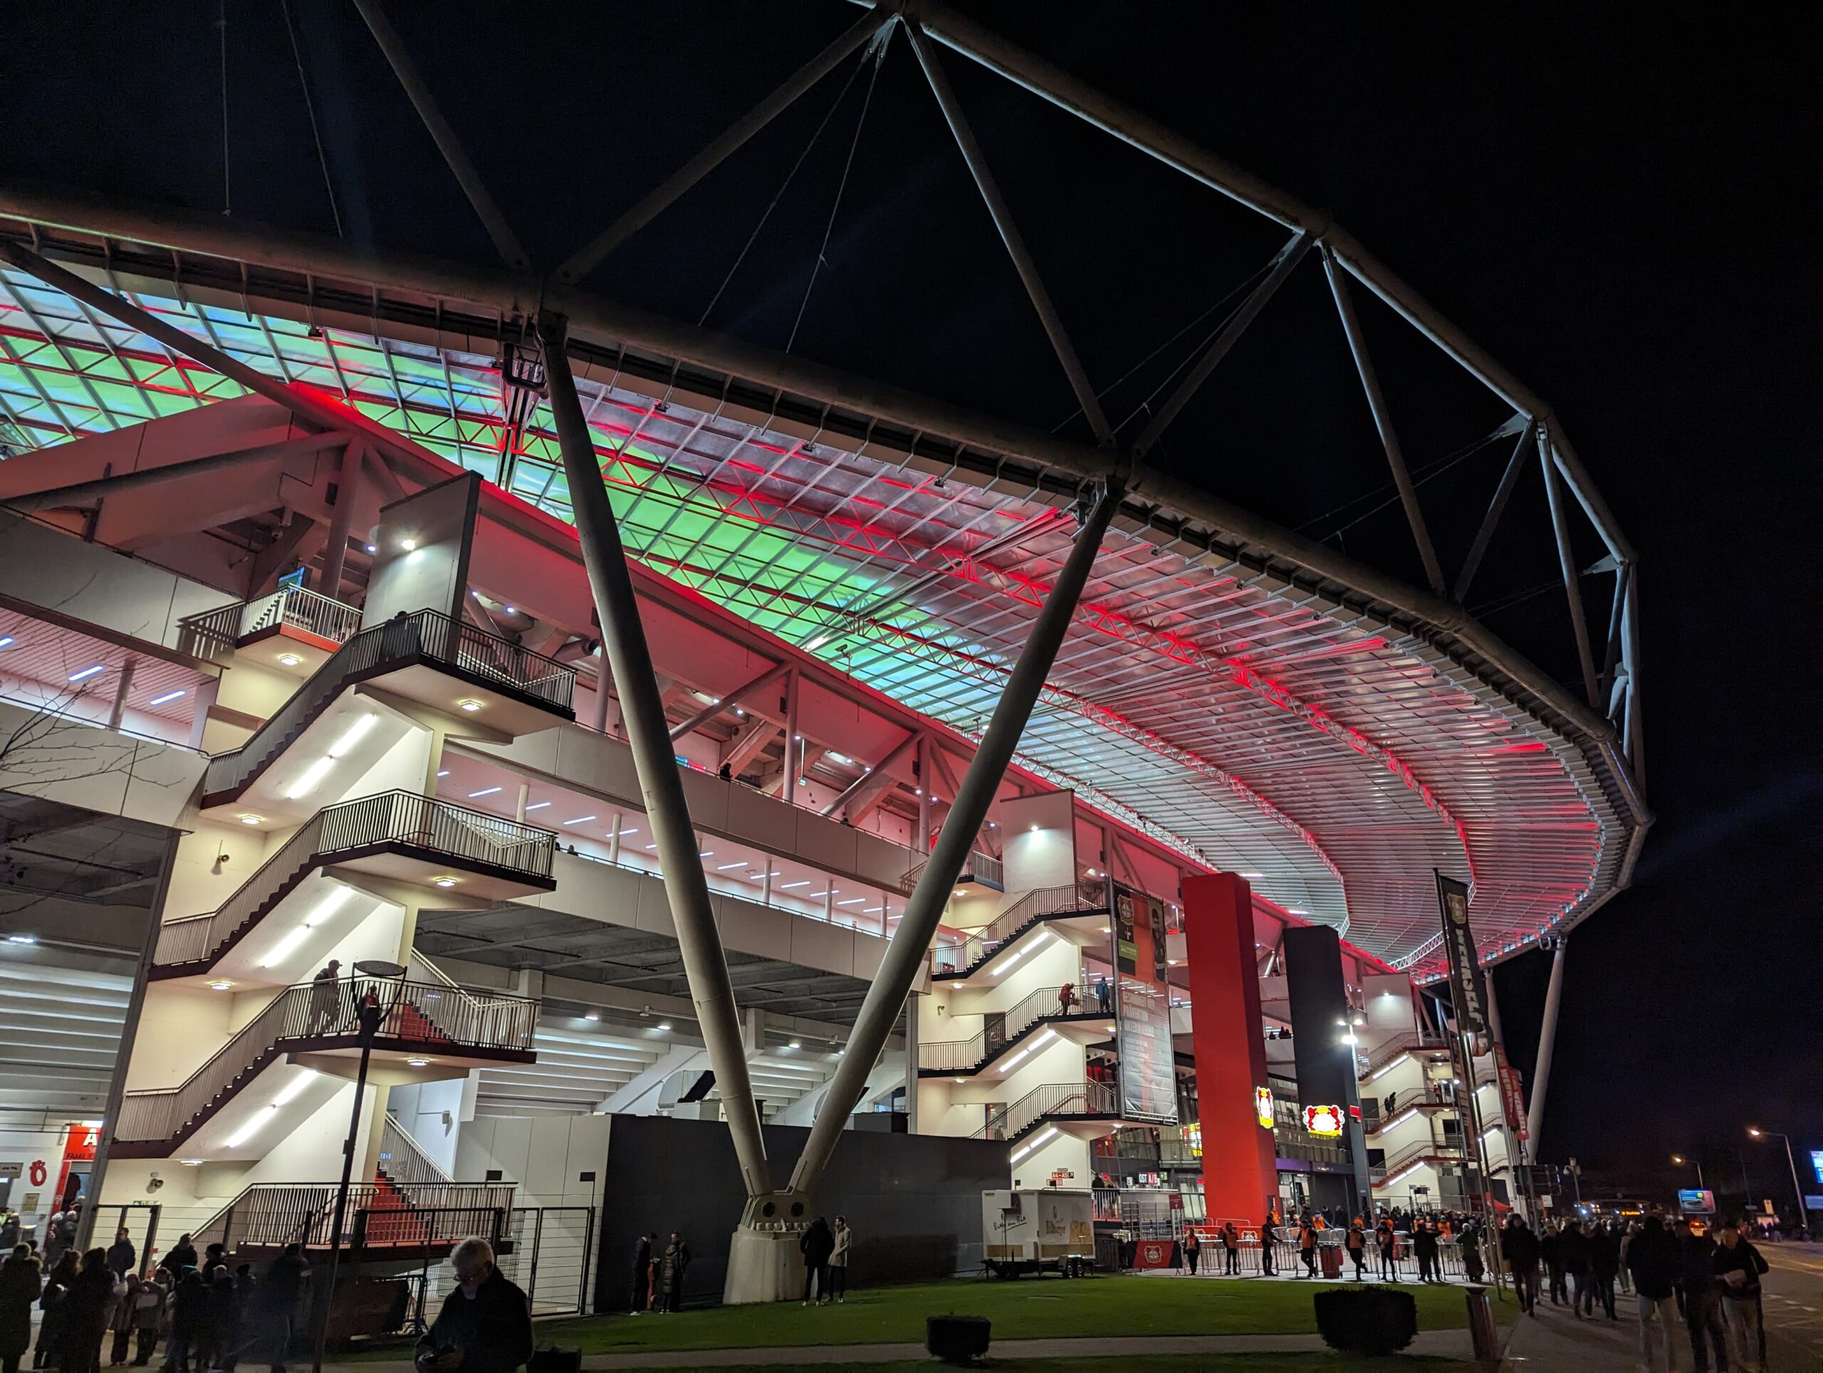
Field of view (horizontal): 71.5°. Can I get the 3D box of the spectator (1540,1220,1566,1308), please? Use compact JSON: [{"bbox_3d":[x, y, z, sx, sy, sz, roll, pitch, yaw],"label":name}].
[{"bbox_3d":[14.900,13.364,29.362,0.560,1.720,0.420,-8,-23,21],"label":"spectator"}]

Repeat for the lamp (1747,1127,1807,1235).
[{"bbox_3d":[65.468,37.626,95.637,2.600,7.893,0.350,-10,-24,24],"label":"lamp"}]

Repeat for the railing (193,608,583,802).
[{"bbox_3d":[-12.598,1.102,30.706,7.346,3.230,4.307,-13,-25,30],"label":"railing"}]

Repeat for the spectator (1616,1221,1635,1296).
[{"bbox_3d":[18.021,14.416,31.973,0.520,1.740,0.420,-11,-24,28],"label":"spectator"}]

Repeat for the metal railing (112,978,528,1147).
[{"bbox_3d":[-12.842,8.456,27.939,7.788,3.044,4.307,-13,-25,30],"label":"metal railing"}]

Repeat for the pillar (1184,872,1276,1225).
[{"bbox_3d":[16.357,18.812,64.704,2.785,18.000,2.785,-12,-25,29],"label":"pillar"}]

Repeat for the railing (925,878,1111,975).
[{"bbox_3d":[5.351,10.880,55.067,8.348,3.334,3.688,-11,-24,27],"label":"railing"}]

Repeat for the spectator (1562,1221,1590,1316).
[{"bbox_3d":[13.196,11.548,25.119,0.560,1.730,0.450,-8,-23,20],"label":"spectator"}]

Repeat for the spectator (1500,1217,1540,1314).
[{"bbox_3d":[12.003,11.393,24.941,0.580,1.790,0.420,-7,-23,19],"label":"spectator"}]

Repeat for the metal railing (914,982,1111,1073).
[{"bbox_3d":[5.128,14.658,53.696,8.791,3.083,3.688,-11,-24,27],"label":"metal railing"}]

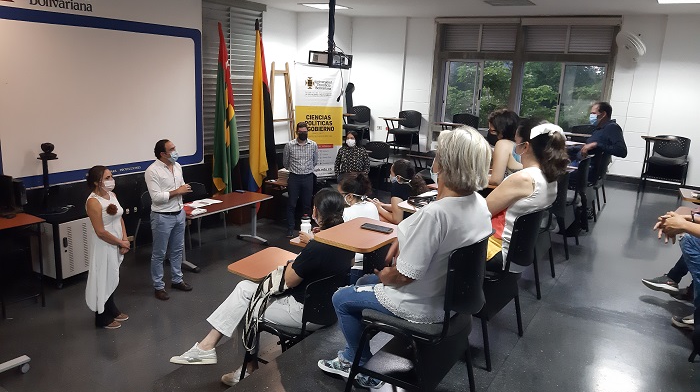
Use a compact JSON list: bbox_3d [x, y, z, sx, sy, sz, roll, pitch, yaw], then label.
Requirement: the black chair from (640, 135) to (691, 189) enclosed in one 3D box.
[{"bbox_3d":[4.219,-0.425,7.386,0.560,0.800,0.620,10,14,30],"label":"black chair"}]

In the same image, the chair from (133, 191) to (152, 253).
[{"bbox_3d":[-2.441,0.342,7.129,0.560,0.810,0.520,10,14,30],"label":"chair"}]

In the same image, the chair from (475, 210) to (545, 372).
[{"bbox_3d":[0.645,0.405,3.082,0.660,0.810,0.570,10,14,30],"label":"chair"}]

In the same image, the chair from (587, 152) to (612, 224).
[{"bbox_3d":[2.640,-0.261,6.288,0.600,0.810,0.530,10,14,30],"label":"chair"}]

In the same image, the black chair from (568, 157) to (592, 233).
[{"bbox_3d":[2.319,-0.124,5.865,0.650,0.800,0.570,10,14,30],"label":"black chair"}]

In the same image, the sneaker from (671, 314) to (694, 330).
[{"bbox_3d":[2.173,0.762,3.412,0.280,0.105,0.105,10,14,30],"label":"sneaker"}]

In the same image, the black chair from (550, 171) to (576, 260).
[{"bbox_3d":[1.645,0.057,4.663,0.600,0.810,0.530,10,14,30],"label":"black chair"}]

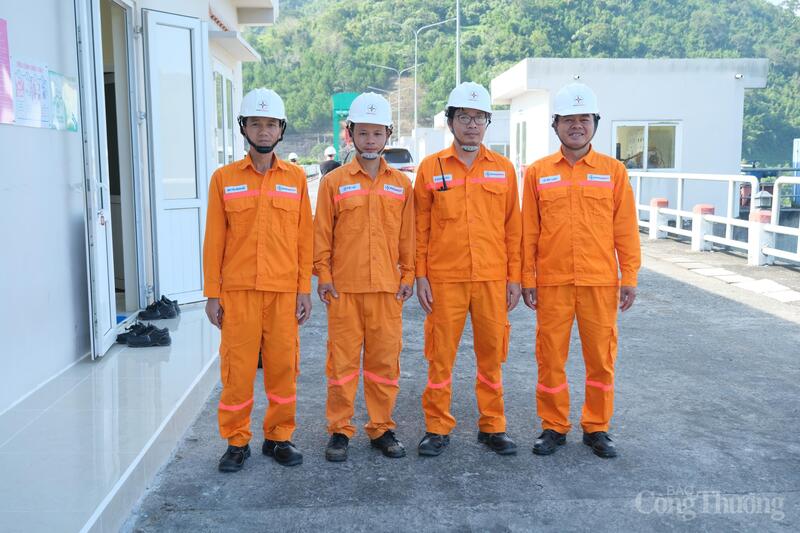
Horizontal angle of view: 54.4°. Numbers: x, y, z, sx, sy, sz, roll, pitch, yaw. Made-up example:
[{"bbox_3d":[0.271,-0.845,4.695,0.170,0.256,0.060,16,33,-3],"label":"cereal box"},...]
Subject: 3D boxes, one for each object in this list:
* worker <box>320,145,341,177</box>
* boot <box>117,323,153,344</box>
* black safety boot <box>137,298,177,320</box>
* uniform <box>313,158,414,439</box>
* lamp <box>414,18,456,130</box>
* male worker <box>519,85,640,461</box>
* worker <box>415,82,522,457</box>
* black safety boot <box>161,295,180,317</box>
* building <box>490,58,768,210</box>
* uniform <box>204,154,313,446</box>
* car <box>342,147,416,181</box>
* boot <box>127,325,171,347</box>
[{"bbox_3d":[-1.216,-1.256,13.906,0.500,1.760,0.320,-1,7,-6],"label":"worker"},{"bbox_3d":[-1.835,0.468,5.462,0.279,0.120,0.105,-1,8,-8],"label":"boot"},{"bbox_3d":[-1.962,0.357,6.320,0.290,0.135,0.105,-2,7,-14],"label":"black safety boot"},{"bbox_3d":[-0.175,0.161,3.719,0.465,1.351,0.270,-1,7,-4],"label":"uniform"},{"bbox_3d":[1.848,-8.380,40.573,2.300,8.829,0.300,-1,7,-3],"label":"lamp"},{"bbox_3d":[0.844,0.017,3.690,0.565,1.735,0.310,0,7,8],"label":"male worker"},{"bbox_3d":[0.328,0.013,3.755,0.490,1.765,0.310,-1,7,-3],"label":"worker"},{"bbox_3d":[-1.981,0.338,6.481,0.290,0.135,0.105,-2,7,-9],"label":"black safety boot"},{"bbox_3d":[6.235,-3.601,22.671,6.305,4.128,5.000,-1,7,-4],"label":"building"},{"bbox_3d":[-0.642,0.167,3.636,0.510,1.368,0.270,-1,7,-5],"label":"uniform"},{"bbox_3d":[-0.942,-3.458,28.414,1.850,1.800,4.700,-3,8,-21],"label":"car"},{"bbox_3d":[-1.715,0.481,5.355,0.284,0.120,0.105,-1,8,-8],"label":"boot"}]

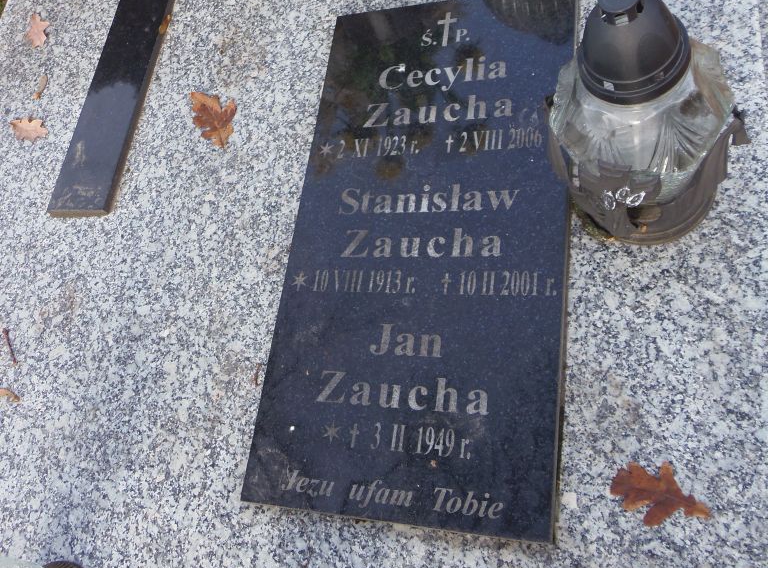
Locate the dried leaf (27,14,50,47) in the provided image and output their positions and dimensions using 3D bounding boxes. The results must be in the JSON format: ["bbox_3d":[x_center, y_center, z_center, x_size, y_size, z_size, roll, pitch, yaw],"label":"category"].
[{"bbox_3d":[-0.561,-0.413,1.153,0.045,0.013,0.085,-10,64,17],"label":"dried leaf"}]

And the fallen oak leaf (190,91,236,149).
[{"bbox_3d":[-0.223,-0.226,0.938,0.063,0.015,0.125,-36,60,3],"label":"fallen oak leaf"}]

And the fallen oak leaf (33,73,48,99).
[{"bbox_3d":[-0.526,-0.303,1.091,0.018,0.012,0.048,-2,67,20],"label":"fallen oak leaf"}]

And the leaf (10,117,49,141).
[{"bbox_3d":[-0.531,-0.231,1.060,0.088,0.013,0.040,14,73,26],"label":"leaf"}]

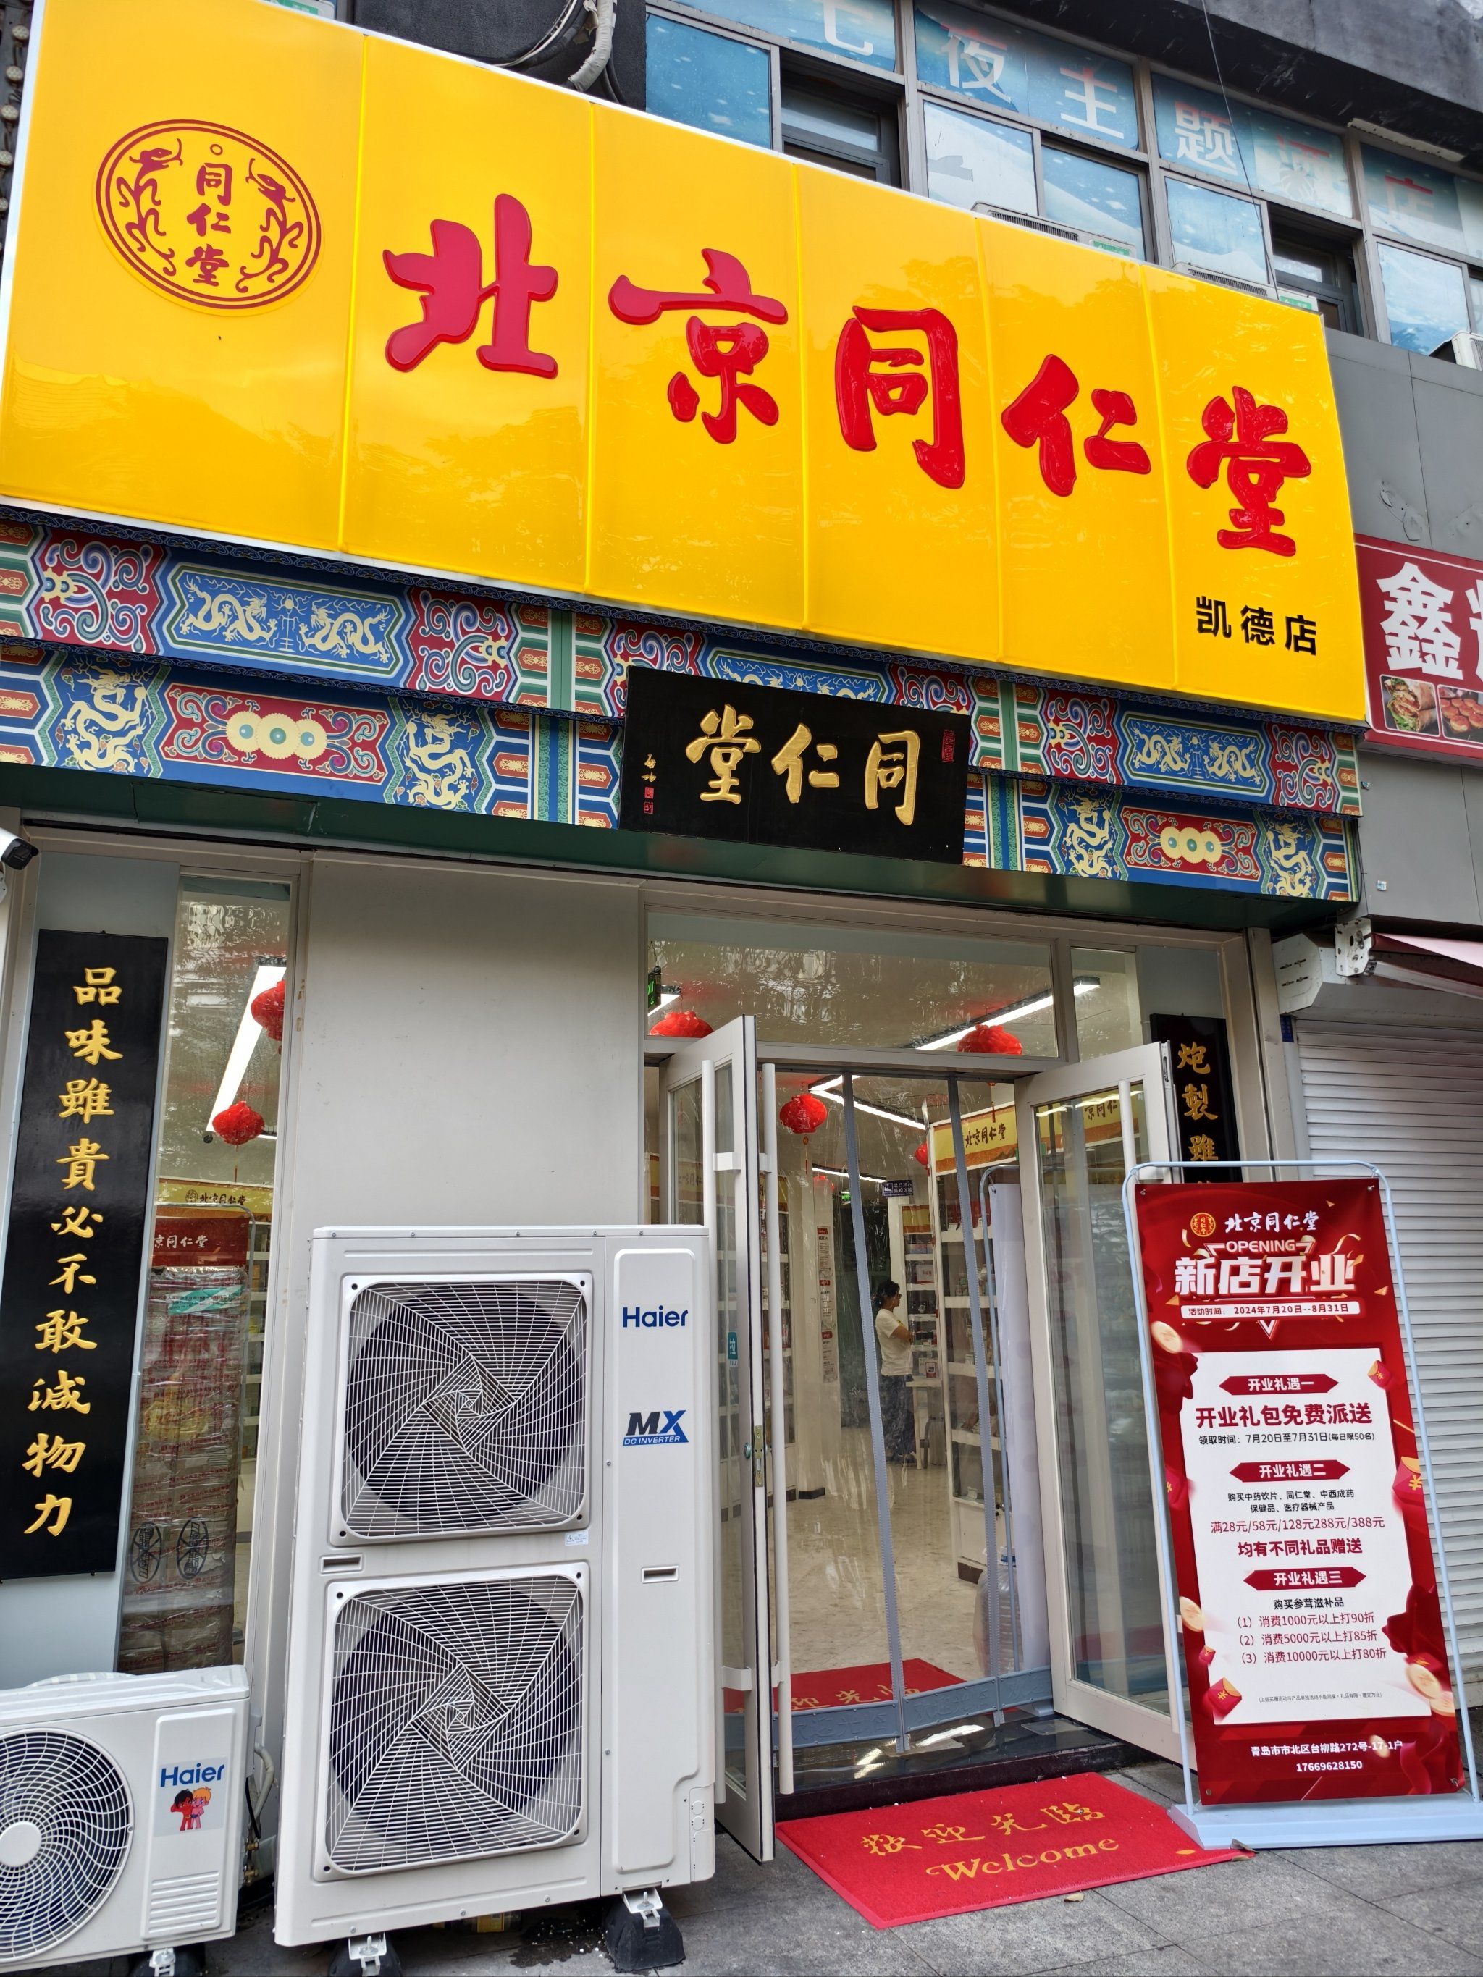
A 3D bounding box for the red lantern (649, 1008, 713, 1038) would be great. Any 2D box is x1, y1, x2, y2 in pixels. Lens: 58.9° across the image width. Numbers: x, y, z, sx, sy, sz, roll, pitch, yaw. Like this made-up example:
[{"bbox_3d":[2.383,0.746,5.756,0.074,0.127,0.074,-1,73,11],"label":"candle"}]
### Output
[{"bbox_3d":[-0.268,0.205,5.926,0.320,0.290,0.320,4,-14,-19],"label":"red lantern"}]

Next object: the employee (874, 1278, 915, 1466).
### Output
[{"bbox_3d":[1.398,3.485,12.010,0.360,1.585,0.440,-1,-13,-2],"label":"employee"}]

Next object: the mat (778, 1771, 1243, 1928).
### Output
[{"bbox_3d":[0.767,2.488,3.851,1.150,0.015,0.720,4,-14,-19],"label":"mat"}]

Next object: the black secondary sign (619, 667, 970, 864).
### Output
[{"bbox_3d":[0.208,-0.758,4.581,1.279,0.547,0.045,4,-2,-19],"label":"black secondary sign"}]

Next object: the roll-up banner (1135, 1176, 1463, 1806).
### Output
[{"bbox_3d":[1.706,1.512,4.064,0.805,1.807,0.040,-1,-12,-4],"label":"roll-up banner"}]

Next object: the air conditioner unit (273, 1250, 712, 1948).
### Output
[{"bbox_3d":[-0.641,1.539,3.540,1.059,1.750,0.410,3,-14,-16],"label":"air conditioner unit"}]

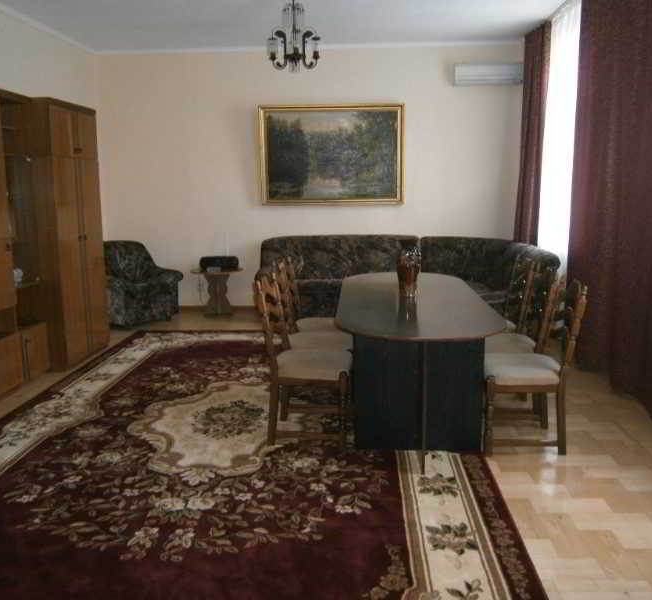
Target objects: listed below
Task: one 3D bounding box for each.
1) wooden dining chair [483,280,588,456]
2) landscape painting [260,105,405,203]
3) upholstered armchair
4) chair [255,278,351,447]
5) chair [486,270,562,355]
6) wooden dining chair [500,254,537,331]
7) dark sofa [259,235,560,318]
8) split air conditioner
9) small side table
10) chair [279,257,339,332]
[{"bbox_3d":[1.146,0.347,3.474,0.525,0.970,0.475,0,10,4],"label":"wooden dining chair"},{"bbox_3d":[0.074,-1.694,7.062,1.693,1.138,0.061,0,10,4],"label":"landscape painting"},{"bbox_3d":[-2.232,-0.212,6.986,0.869,0.909,0.829,-8,13,-35],"label":"upholstered armchair"},{"bbox_3d":[-0.120,0.332,3.613,0.525,0.980,0.475,0,10,4],"label":"chair"},{"bbox_3d":[1.179,0.260,3.955,0.525,0.970,0.475,0,10,4],"label":"chair"},{"bbox_3d":[1.211,0.173,4.436,0.525,0.970,0.475,0,10,4],"label":"wooden dining chair"},{"bbox_3d":[0.676,-0.149,6.410,3.011,0.919,1.758,0,10,4],"label":"dark sofa"},{"bbox_3d":[1.832,-2.511,6.729,0.798,0.240,0.202,0,10,4],"label":"split air conditioner"},{"bbox_3d":[-1.279,-0.074,7.153,0.576,0.556,0.434,0,10,4],"label":"small side table"},{"bbox_3d":[-0.046,0.160,4.570,0.525,0.980,0.475,0,10,4],"label":"chair"}]

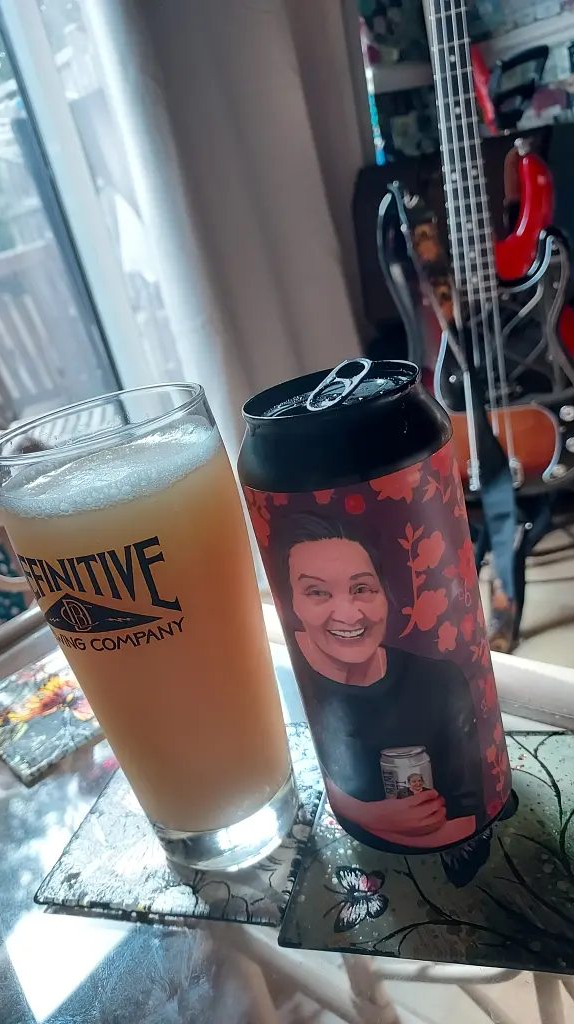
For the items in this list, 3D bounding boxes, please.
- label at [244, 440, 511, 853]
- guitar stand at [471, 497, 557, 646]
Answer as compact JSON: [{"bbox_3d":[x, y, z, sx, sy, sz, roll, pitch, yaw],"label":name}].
[{"bbox_3d":[0.033,0.040,0.240,0.066,0.132,0.066,-8,23,18],"label":"label"},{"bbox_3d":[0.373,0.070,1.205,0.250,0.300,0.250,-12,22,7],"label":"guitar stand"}]

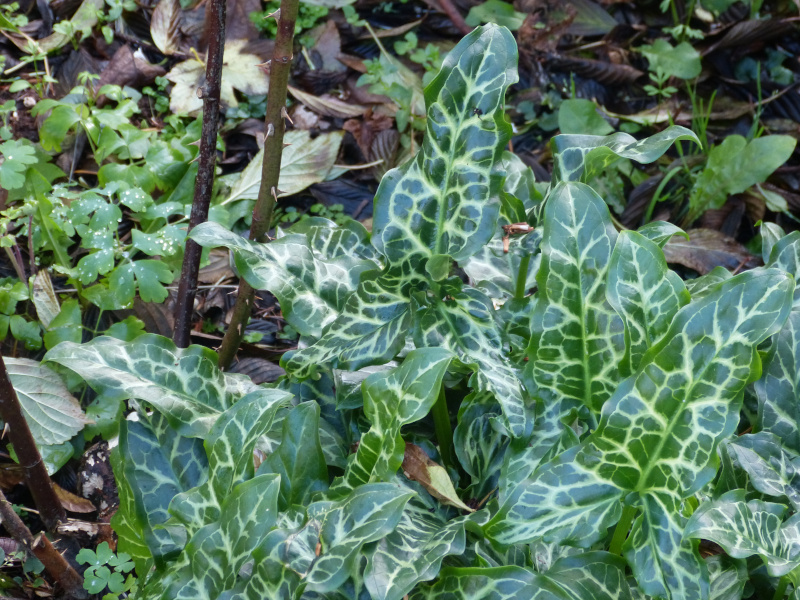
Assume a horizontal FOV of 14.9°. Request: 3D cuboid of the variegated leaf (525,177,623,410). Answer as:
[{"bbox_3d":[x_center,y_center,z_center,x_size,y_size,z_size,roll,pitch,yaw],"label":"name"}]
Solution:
[{"bbox_3d":[0.114,-0.001,1.980,0.060,0.150,0.032,-1,9,0],"label":"variegated leaf"}]

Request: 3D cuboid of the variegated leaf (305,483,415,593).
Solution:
[{"bbox_3d":[-0.028,0.146,1.890,0.080,0.028,0.041,-40,65,-12],"label":"variegated leaf"}]

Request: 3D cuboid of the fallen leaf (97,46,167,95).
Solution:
[{"bbox_3d":[-0.204,-0.174,2.320,0.053,0.022,0.035,0,35,0],"label":"fallen leaf"}]

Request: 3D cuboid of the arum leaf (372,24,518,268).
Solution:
[{"bbox_3d":[0.029,-0.093,1.880,0.075,0.155,0.040,18,13,13],"label":"arum leaf"}]

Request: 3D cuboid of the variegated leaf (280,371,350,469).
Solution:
[{"bbox_3d":[-0.052,0.073,1.870,0.040,0.060,0.032,-18,25,-4],"label":"variegated leaf"}]

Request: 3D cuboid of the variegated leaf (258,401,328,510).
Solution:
[{"bbox_3d":[-0.067,0.099,1.940,0.042,0.071,0.025,5,9,2],"label":"variegated leaf"}]

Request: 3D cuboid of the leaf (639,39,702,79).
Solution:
[{"bbox_3d":[0.220,-0.196,2.480,0.050,0.015,0.040,3,51,3],"label":"leaf"}]

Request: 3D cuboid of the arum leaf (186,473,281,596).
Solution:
[{"bbox_3d":[-0.103,0.145,1.880,0.045,0.032,0.080,26,78,12],"label":"arum leaf"}]

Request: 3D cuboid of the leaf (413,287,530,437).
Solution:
[{"bbox_3d":[0.049,0.037,1.940,0.046,0.035,0.098,-24,71,-19],"label":"leaf"}]

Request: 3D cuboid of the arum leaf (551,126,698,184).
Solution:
[{"bbox_3d":[0.143,-0.092,1.950,0.095,0.030,0.040,-3,35,-5],"label":"arum leaf"}]

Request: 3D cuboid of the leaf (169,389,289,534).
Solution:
[{"bbox_3d":[-0.100,0.094,1.790,0.045,0.090,0.040,37,19,7],"label":"leaf"}]

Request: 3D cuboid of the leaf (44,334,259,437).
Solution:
[{"bbox_3d":[-0.153,0.053,1.880,0.125,0.040,0.065,10,36,14],"label":"leaf"}]

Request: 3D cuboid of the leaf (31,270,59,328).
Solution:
[{"bbox_3d":[-0.262,0.000,2.250,0.018,0.044,0.012,-12,9,-4],"label":"leaf"}]

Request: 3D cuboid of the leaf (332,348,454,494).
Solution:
[{"bbox_3d":[-0.009,0.071,1.840,0.050,0.105,0.045,37,18,7],"label":"leaf"}]

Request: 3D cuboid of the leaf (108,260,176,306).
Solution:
[{"bbox_3d":[-0.172,-0.012,2.030,0.043,0.020,0.026,0,35,0],"label":"leaf"}]

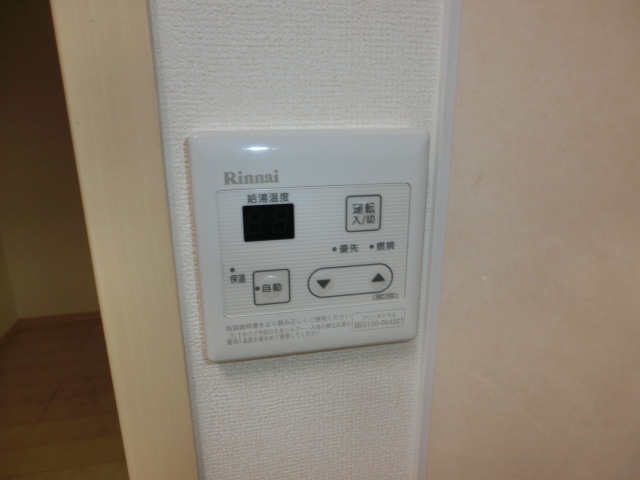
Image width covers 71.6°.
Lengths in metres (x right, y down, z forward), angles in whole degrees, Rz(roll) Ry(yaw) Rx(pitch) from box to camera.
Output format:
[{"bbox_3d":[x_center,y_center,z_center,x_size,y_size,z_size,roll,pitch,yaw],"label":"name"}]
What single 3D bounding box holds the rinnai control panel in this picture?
[{"bbox_3d":[-0.003,0.004,0.235,0.120,0.120,0.018,-3,16,-11],"label":"rinnai control panel"}]

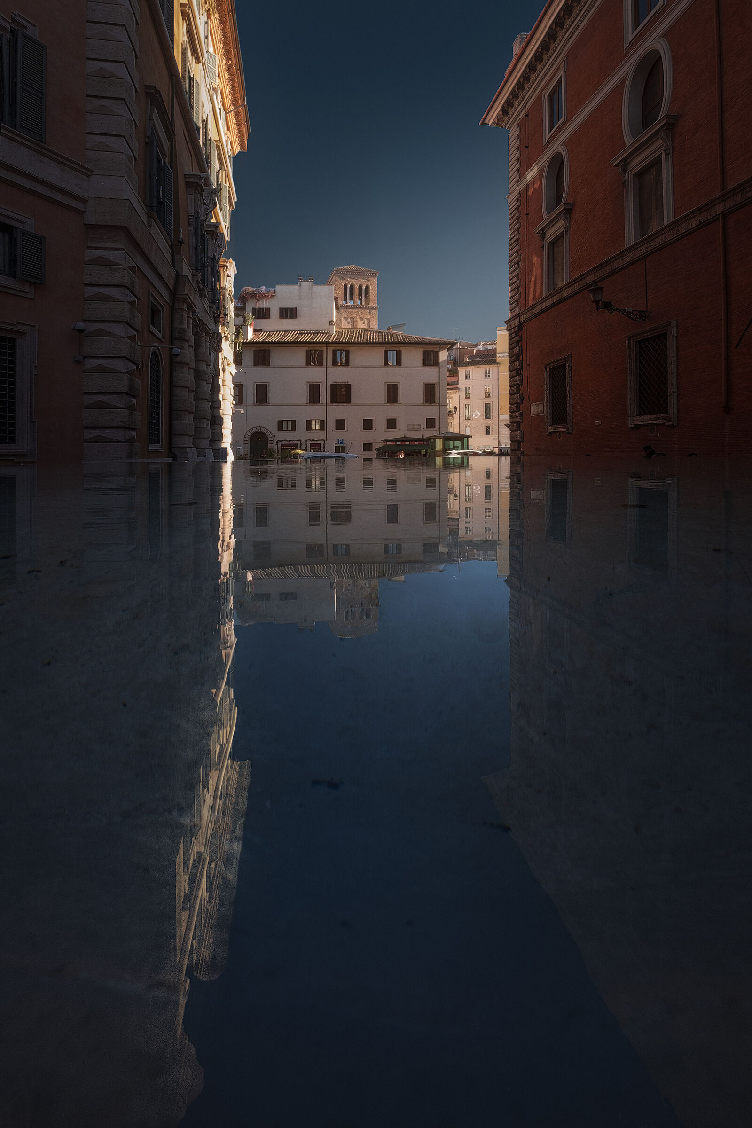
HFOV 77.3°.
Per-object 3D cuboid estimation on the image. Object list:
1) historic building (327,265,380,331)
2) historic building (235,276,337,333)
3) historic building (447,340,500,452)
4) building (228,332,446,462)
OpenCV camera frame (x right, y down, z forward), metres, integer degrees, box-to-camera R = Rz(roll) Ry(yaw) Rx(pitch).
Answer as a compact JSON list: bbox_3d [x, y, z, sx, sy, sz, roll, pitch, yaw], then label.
[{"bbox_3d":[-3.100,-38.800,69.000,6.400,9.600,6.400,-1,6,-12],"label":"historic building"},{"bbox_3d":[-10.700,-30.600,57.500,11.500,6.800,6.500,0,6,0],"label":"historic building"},{"bbox_3d":[16.500,-27.200,79.500,8.500,18.500,9.000,2,6,18],"label":"historic building"},{"bbox_3d":[-3.800,-18.600,55.200,24.000,14.500,12.000,0,6,0],"label":"building"}]

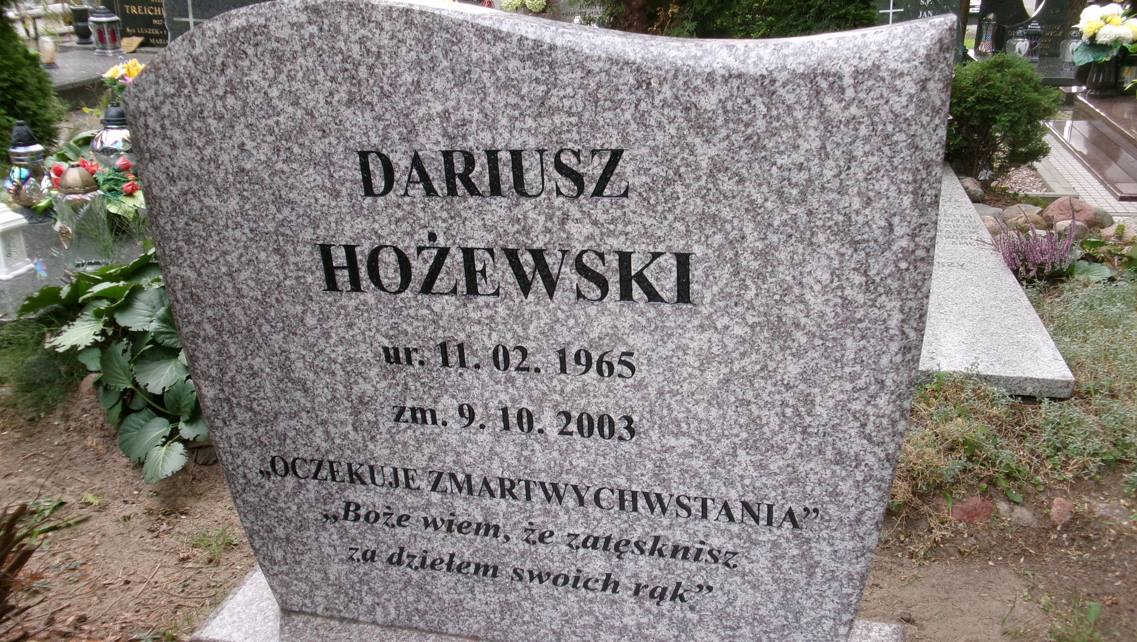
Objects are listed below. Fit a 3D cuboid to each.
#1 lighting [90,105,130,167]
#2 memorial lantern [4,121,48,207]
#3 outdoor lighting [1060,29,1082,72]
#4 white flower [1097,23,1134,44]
[{"bbox_3d":[-1.676,-0.662,3.400,0.180,0.280,0.180,3,24,15],"label":"lighting"},{"bbox_3d":[-1.822,-0.510,3.100,0.165,0.330,0.165,3,24,15],"label":"memorial lantern"},{"bbox_3d":[2.743,-1.470,5.000,0.135,0.220,0.120,3,24,15],"label":"outdoor lighting"},{"bbox_3d":[2.497,-1.312,4.200,0.170,0.100,0.130,3,24,15],"label":"white flower"}]

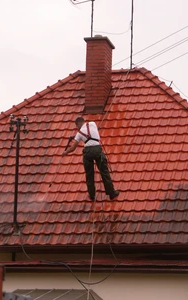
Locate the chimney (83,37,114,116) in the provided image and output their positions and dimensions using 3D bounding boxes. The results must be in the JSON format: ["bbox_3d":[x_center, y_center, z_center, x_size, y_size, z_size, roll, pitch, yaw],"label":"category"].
[{"bbox_3d":[0.118,-1.581,25.410,0.518,1.820,0.708,-2,-13,15],"label":"chimney"}]

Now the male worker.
[{"bbox_3d":[-0.048,0.163,22.361,1.020,1.680,0.620,4,-13,-12],"label":"male worker"}]

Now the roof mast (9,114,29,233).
[{"bbox_3d":[-1.430,0.450,21.874,0.380,2.245,0.130,7,-14,-24],"label":"roof mast"}]

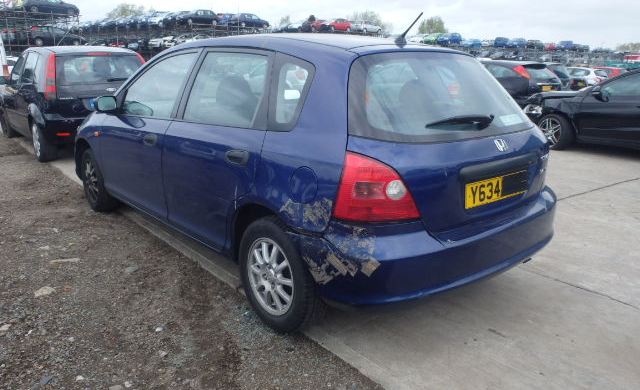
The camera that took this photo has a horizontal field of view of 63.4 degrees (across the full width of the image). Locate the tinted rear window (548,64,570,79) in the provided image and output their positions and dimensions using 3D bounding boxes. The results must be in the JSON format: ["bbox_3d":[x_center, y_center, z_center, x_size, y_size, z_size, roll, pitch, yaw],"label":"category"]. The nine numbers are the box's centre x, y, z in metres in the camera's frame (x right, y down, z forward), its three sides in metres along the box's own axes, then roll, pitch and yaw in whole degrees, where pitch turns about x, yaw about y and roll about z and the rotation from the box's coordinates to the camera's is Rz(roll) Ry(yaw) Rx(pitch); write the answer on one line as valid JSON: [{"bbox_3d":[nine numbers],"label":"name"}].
[{"bbox_3d":[6.929,-3.632,15.200,1.220,0.480,0.120,-11,-17,-39],"label":"tinted rear window"}]

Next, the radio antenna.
[{"bbox_3d":[0.472,-0.858,2.689,0.045,0.215,0.060,-11,57,-39],"label":"radio antenna"}]

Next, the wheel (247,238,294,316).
[{"bbox_3d":[-0.195,0.401,2.630,0.170,0.410,0.410,-11,19,-39],"label":"wheel"}]

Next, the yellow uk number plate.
[{"bbox_3d":[0.837,-0.031,2.437,0.520,0.111,0.015,-11,12,-39],"label":"yellow uk number plate"}]

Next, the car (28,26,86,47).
[{"bbox_3d":[-19.737,-11.903,39.000,4.150,1.440,1.720,-9,18,-35],"label":"car"}]

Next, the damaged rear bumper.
[{"bbox_3d":[0.686,0.191,2.669,1.670,0.430,0.600,-11,19,-39],"label":"damaged rear bumper"}]

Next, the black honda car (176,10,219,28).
[{"bbox_3d":[-12.345,-17.851,52.300,4.080,1.450,1.700,-10,19,-38],"label":"black honda car"}]

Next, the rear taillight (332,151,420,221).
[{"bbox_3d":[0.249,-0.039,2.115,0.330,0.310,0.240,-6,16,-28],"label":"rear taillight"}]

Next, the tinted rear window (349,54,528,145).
[{"bbox_3d":[0.631,-0.484,2.585,1.360,0.534,0.160,-11,-17,-39],"label":"tinted rear window"}]

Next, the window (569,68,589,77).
[{"bbox_3d":[10.636,-5.048,21.300,0.090,0.370,0.900,12,4,-43],"label":"window"}]

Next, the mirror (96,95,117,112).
[{"bbox_3d":[-1.535,-0.656,3.713,0.180,0.140,0.110,-11,19,-39],"label":"mirror"}]

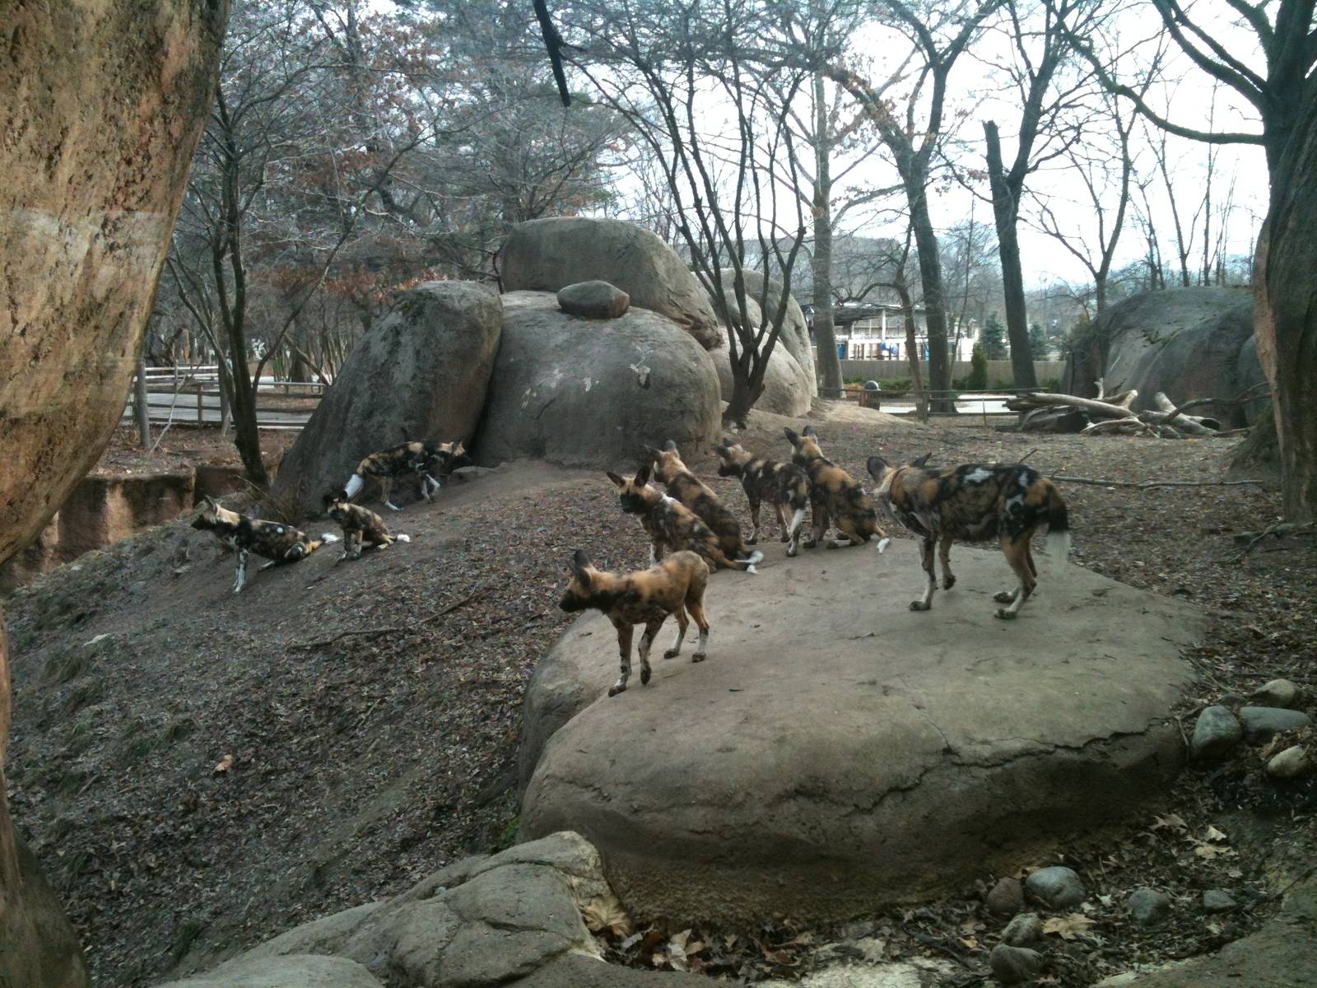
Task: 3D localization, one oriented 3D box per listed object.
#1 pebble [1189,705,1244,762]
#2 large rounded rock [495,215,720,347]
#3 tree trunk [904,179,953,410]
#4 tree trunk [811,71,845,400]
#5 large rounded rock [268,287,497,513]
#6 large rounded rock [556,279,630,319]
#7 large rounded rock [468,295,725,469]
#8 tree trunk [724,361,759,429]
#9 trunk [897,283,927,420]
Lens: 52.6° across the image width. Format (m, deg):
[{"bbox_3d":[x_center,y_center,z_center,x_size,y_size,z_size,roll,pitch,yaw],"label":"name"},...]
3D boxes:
[{"bbox_3d":[2.129,0.909,5.080,0.200,0.175,0.200,0,6,0],"label":"pebble"},{"bbox_3d":[-0.618,-2.705,17.200,2.750,1.600,2.100,0,6,0],"label":"large rounded rock"},{"bbox_3d":[5.225,-3.868,25.751,0.520,4.532,0.520,-6,6,1],"label":"tree trunk"},{"bbox_3d":[4.439,-6.718,35.000,0.801,8.586,0.801,0,6,0],"label":"tree trunk"},{"bbox_3d":[-2.897,-1.009,14.200,2.296,2.431,2.000,0,6,0],"label":"large rounded rock"},{"bbox_3d":[-0.795,-2.360,16.200,0.890,0.465,0.650,0,6,0],"label":"large rounded rock"},{"bbox_3d":[-0.742,-1.366,16.000,2.893,2.043,2.600,0,6,0],"label":"large rounded rock"},{"bbox_3d":[1.116,-1.340,18.000,0.462,0.899,0.462,0,6,0],"label":"tree trunk"},{"bbox_3d":[4.266,-2.401,22.373,0.260,2.319,0.260,-8,6,1],"label":"trunk"}]

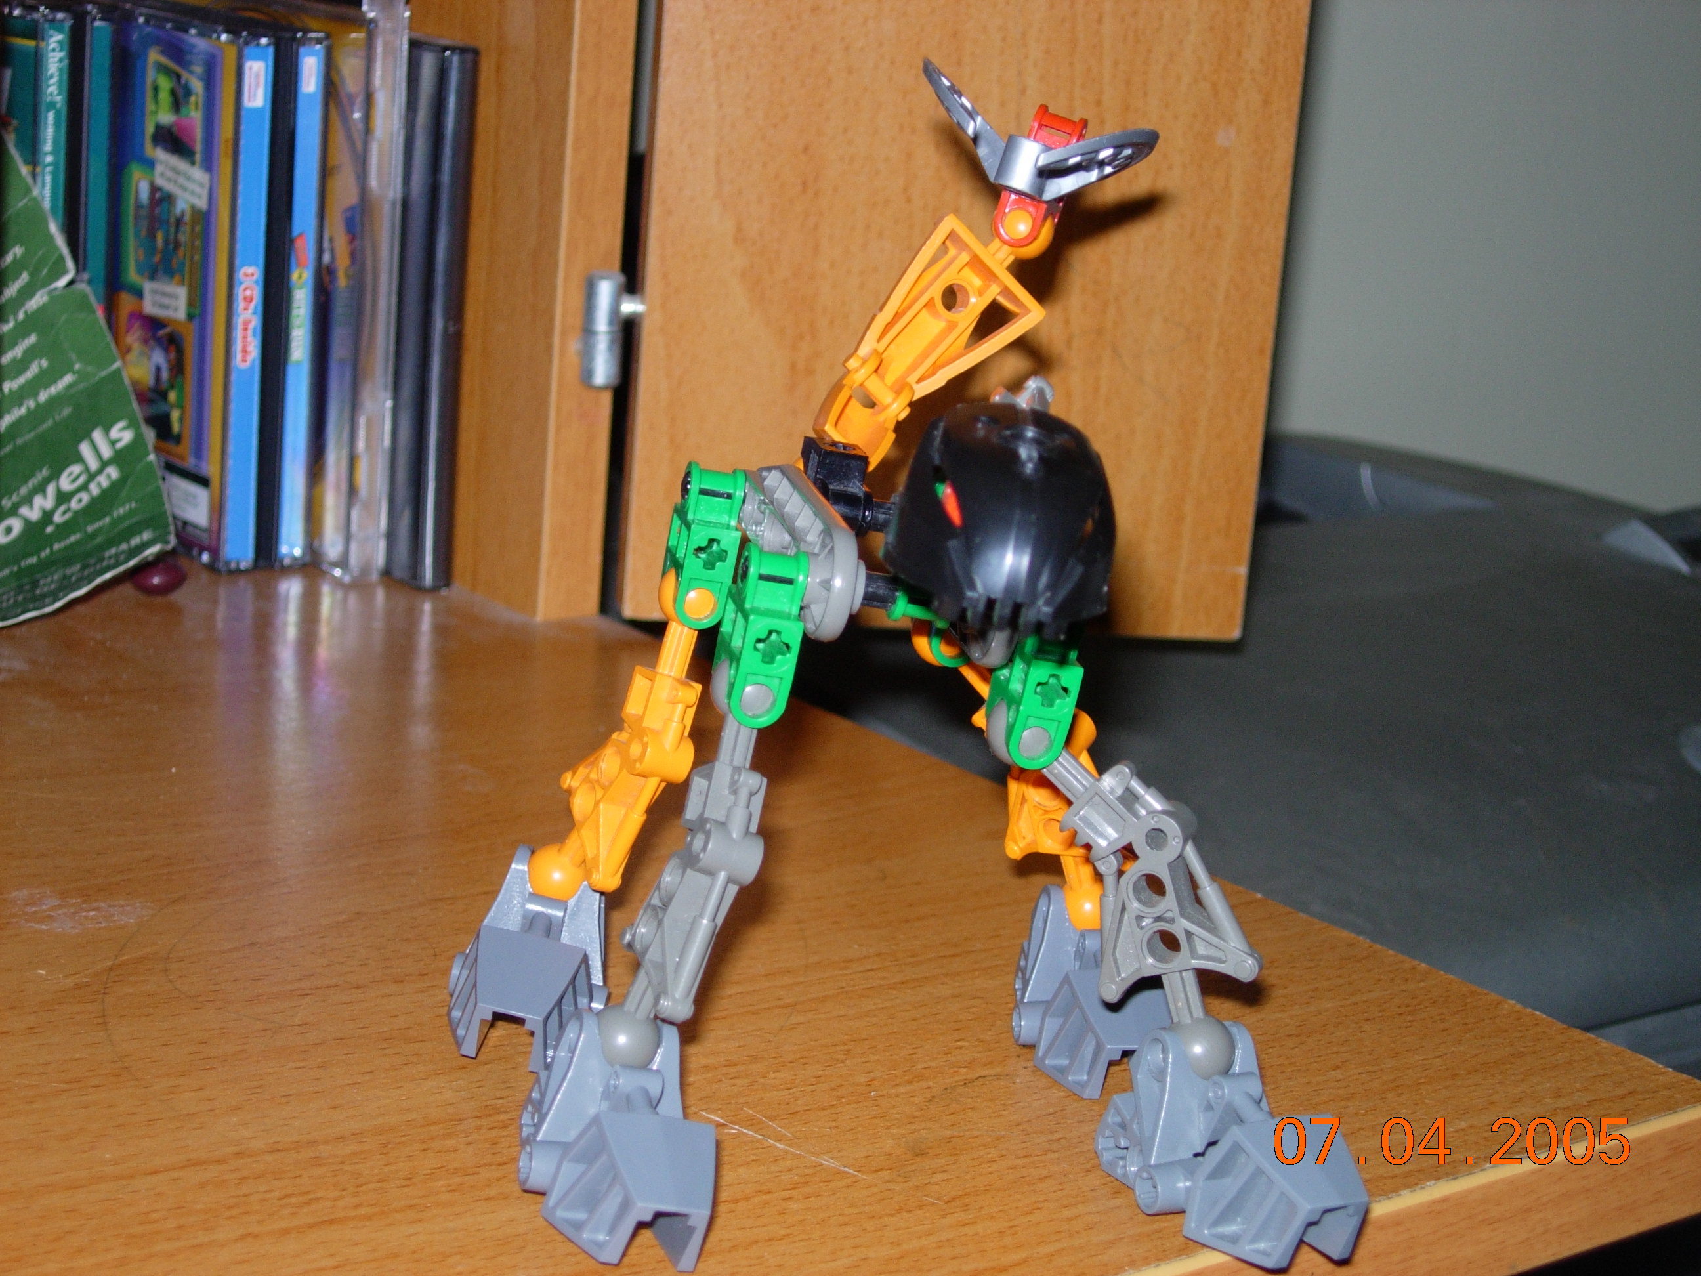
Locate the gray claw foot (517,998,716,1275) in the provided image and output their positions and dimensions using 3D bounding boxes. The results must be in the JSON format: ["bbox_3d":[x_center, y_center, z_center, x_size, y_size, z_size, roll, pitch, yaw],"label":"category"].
[{"bbox_3d":[-0.029,0.066,0.474,0.024,0.023,0.045,10,12,-22],"label":"gray claw foot"}]

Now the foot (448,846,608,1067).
[{"bbox_3d":[-0.048,0.048,0.542,0.024,0.023,0.045,13,17,1],"label":"foot"}]

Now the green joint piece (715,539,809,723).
[{"bbox_3d":[-0.012,0.000,0.494,0.008,0.024,0.013,7,14,-18],"label":"green joint piece"}]

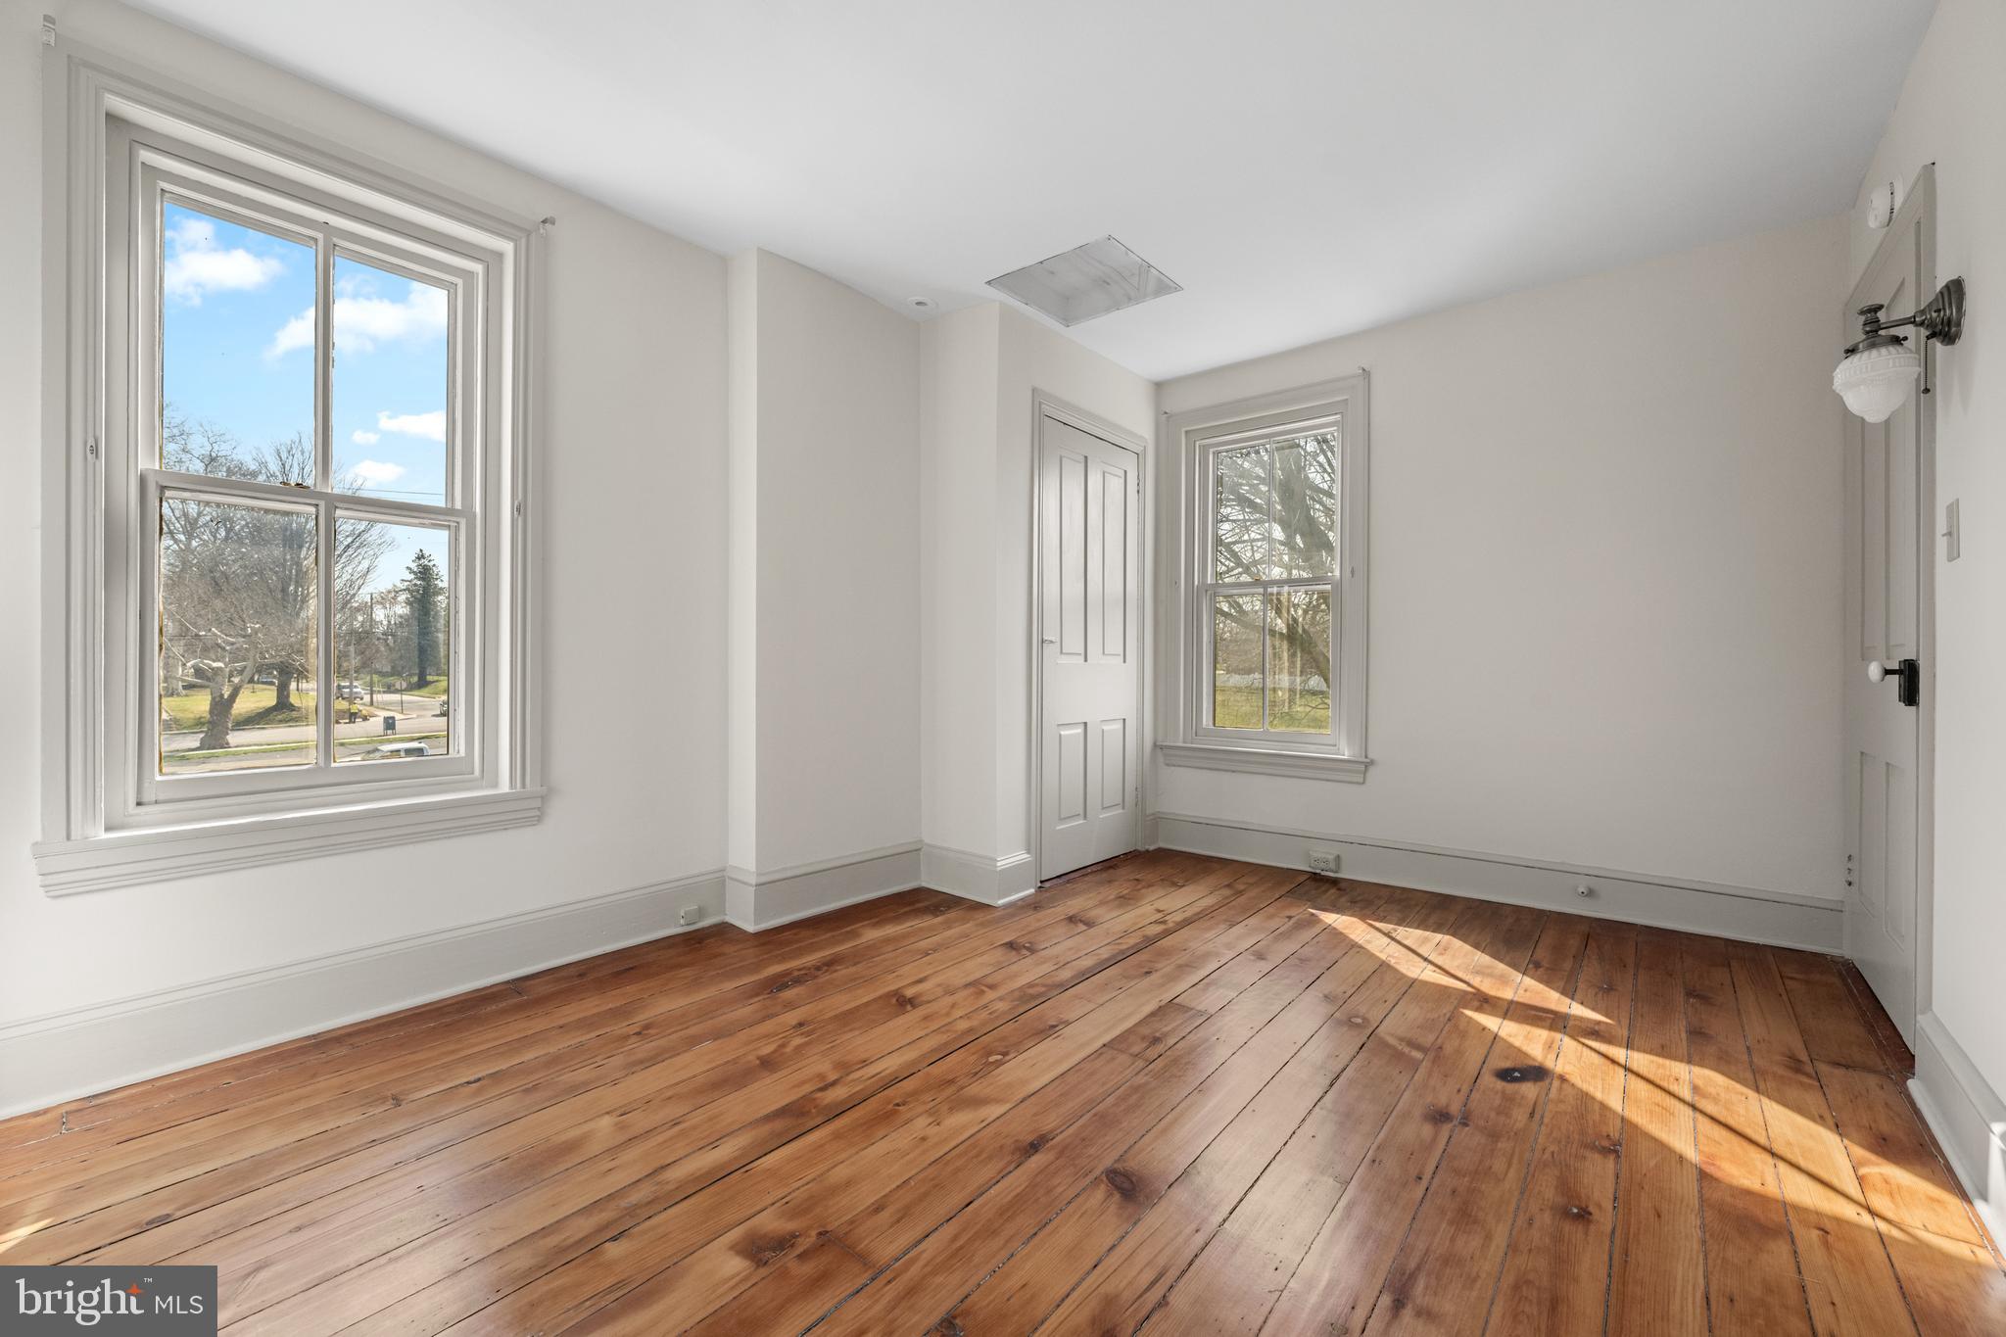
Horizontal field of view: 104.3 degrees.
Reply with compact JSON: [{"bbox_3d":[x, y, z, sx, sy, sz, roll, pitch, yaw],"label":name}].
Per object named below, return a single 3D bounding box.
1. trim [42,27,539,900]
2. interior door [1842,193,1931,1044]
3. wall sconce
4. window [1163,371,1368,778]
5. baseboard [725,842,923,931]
[{"bbox_3d":[-1.728,-0.413,2.017,0.131,1.779,0.965,1,0,40],"label":"trim"},{"bbox_3d":[2.489,-0.089,2.187,0.045,2.032,0.844,1,0,40],"label":"interior door"},{"bbox_3d":[1.802,-0.639,1.567,0.187,0.283,0.142,1,0,40],"label":"wall sconce"},{"bbox_3d":[1.211,-0.392,3.674,0.990,1.784,0.111,0,0,38],"label":"window"},{"bbox_3d":[-0.677,0.813,3.069,0.202,0.212,0.783,1,0,41],"label":"baseboard"}]

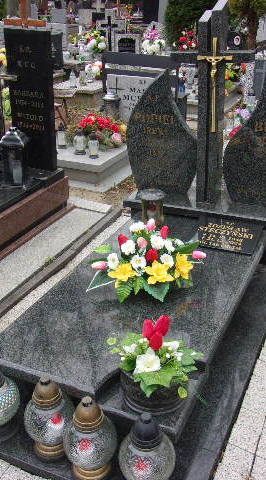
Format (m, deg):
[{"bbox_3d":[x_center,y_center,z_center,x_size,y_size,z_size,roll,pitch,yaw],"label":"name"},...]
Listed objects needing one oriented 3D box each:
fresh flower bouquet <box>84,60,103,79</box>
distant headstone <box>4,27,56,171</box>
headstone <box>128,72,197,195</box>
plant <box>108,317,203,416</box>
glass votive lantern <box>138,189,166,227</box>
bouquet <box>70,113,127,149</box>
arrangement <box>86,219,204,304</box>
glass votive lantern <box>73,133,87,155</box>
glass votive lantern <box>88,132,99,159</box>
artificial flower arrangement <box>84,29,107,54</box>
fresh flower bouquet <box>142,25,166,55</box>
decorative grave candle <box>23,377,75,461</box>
[{"bbox_3d":[-0.654,-2.875,8.486,0.330,0.310,0.300,-4,26,-3],"label":"fresh flower bouquet"},{"bbox_3d":[-0.747,-1.019,3.620,0.360,0.970,0.070,10,24,23],"label":"distant headstone"},{"bbox_3d":[0.193,-0.677,3.164,0.465,0.770,0.075,10,28,23],"label":"headstone"},{"bbox_3d":[0.080,0.402,1.738,0.320,0.335,0.290,-1,26,2],"label":"plant"},{"bbox_3d":[0.111,-0.185,2.824,0.152,0.200,0.152,-2,25,1],"label":"glass votive lantern"},{"bbox_3d":[-0.289,-1.028,4.637,0.510,0.270,0.370,10,27,23],"label":"bouquet"},{"bbox_3d":[0.062,0.080,2.355,0.560,0.290,0.420,3,26,10],"label":"arrangement"},{"bbox_3d":[-0.478,-0.911,4.564,0.108,0.236,0.108,-4,26,-5],"label":"glass votive lantern"},{"bbox_3d":[-0.336,-0.826,4.237,0.100,0.225,0.100,0,24,0],"label":"glass votive lantern"},{"bbox_3d":[-0.683,-3.604,9.088,0.460,0.520,0.400,10,27,23],"label":"artificial flower arrangement"},{"bbox_3d":[0.370,-3.597,9.001,0.450,0.580,0.420,10,27,23],"label":"fresh flower bouquet"},{"bbox_3d":[-0.276,0.579,1.656,0.169,0.298,0.169,-2,25,1],"label":"decorative grave candle"}]

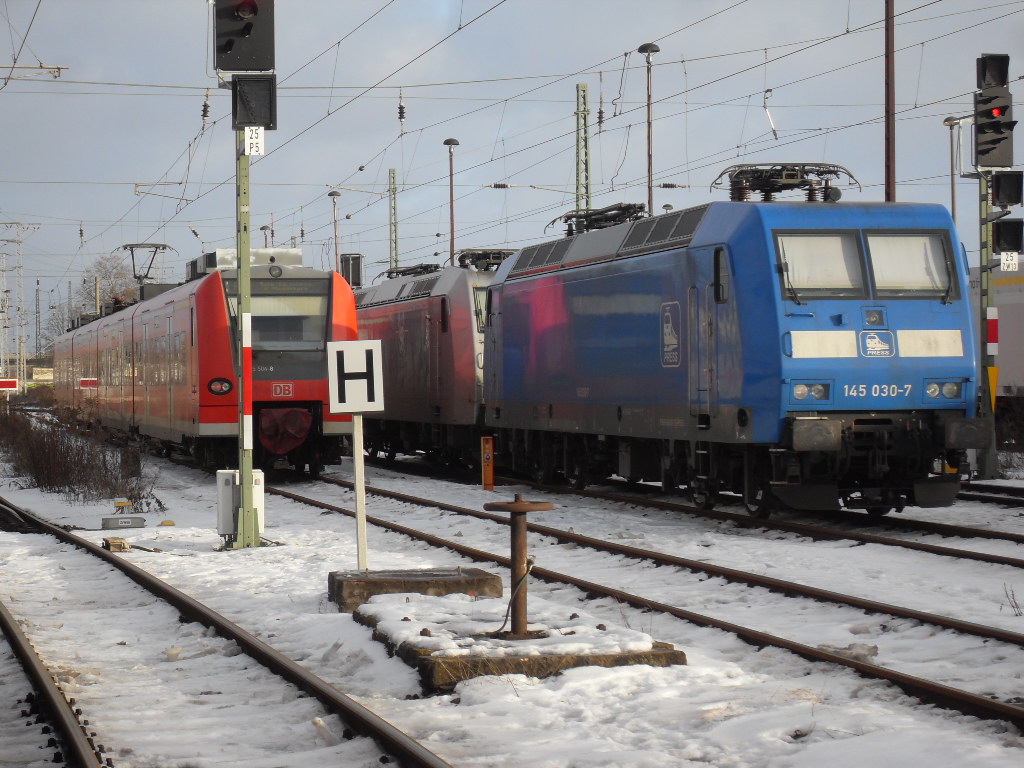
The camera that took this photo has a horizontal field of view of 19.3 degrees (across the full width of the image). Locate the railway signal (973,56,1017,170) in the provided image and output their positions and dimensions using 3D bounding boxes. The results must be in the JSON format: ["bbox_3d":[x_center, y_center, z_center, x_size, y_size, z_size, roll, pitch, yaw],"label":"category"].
[{"bbox_3d":[8.454,-4.777,52.700,0.660,1.980,0.480,-1,0,-11],"label":"railway signal"}]

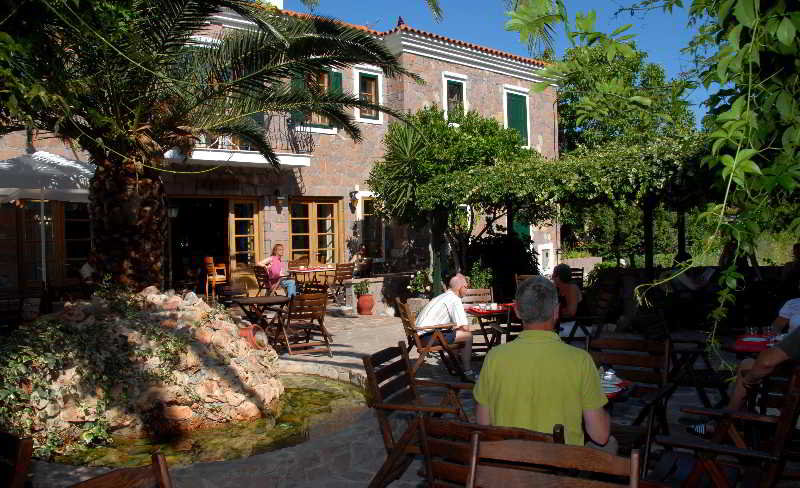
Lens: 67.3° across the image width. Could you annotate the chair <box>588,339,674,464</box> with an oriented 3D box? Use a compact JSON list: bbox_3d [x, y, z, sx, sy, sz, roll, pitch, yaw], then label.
[{"bbox_3d":[1.385,1.035,3.580,0.560,0.880,0.600,-1,1,14],"label":"chair"}]

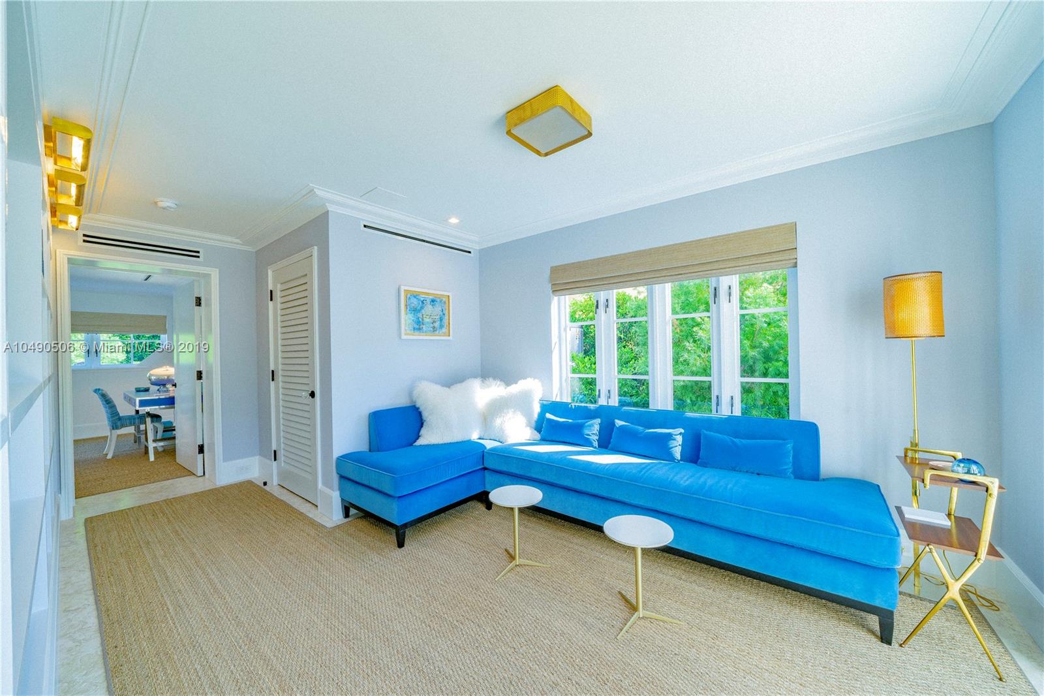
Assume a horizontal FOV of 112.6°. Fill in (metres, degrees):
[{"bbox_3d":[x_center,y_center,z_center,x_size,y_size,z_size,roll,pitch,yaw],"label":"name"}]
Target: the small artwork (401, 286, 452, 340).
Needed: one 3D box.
[{"bbox_3d":[-0.865,-0.299,3.164,0.035,0.444,0.513,-1,0,43],"label":"small artwork"}]

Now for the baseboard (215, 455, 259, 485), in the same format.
[{"bbox_3d":[-2.829,1.217,3.478,0.022,0.210,0.321,-1,0,43],"label":"baseboard"}]

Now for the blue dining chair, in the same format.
[{"bbox_3d":[-5.127,0.936,4.548,0.460,0.870,0.590,-1,0,45],"label":"blue dining chair"}]

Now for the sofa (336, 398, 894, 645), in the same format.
[{"bbox_3d":[0.286,0.861,2.254,3.060,0.770,1.450,-1,0,38],"label":"sofa"}]

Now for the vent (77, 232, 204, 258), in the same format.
[{"bbox_3d":[-3.284,-0.879,3.046,0.025,0.097,0.727,-1,0,43],"label":"vent"}]

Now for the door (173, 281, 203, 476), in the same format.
[{"bbox_3d":[-3.698,0.322,3.862,0.820,2.030,0.045,-1,0,36],"label":"door"}]

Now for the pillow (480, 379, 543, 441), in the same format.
[{"bbox_3d":[-0.095,0.534,3.000,0.520,0.500,0.220,-1,-15,20],"label":"pillow"}]

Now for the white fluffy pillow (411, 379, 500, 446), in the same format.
[{"bbox_3d":[-0.598,0.545,3.020,0.580,0.500,0.220,-1,-15,-32],"label":"white fluffy pillow"}]

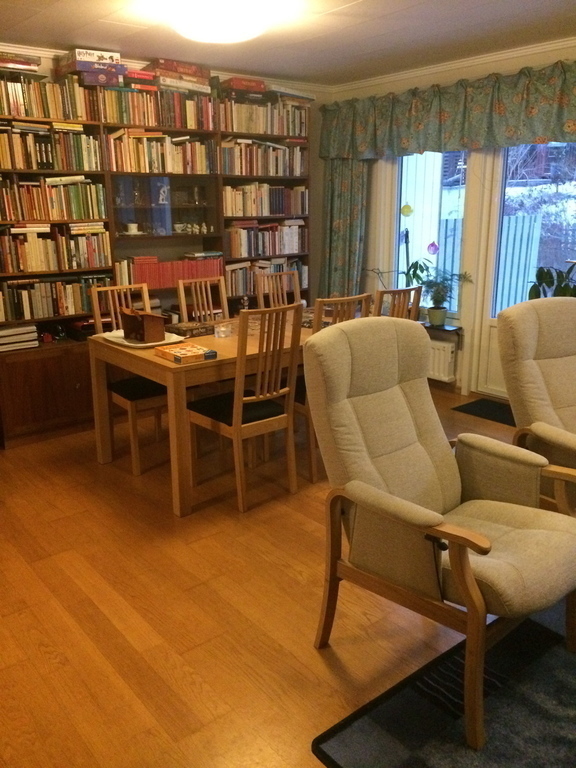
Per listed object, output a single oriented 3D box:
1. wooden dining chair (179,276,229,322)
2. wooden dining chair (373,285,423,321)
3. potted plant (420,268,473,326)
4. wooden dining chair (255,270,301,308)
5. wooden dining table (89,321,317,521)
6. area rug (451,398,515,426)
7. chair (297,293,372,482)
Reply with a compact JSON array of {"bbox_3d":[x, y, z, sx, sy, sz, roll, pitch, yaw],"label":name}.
[{"bbox_3d":[-0.395,-0.154,4.178,0.430,1.000,0.530,-13,20,-40],"label":"wooden dining chair"},{"bbox_3d":[0.480,-0.117,4.037,0.430,1.000,0.530,-12,19,-38],"label":"wooden dining chair"},{"bbox_3d":[1.244,-0.705,5.316,0.350,0.465,0.380,-13,20,-39],"label":"potted plant"},{"bbox_3d":[0.099,-0.257,4.555,0.430,1.000,0.530,-12,19,-38],"label":"wooden dining chair"},{"bbox_3d":[-0.152,0.047,3.937,1.770,0.750,0.940,-13,20,-39],"label":"wooden dining table"},{"bbox_3d":[1.609,0.217,4.706,0.430,0.012,0.690,-13,20,-39],"label":"area rug"},{"bbox_3d":[0.127,-0.014,3.659,0.430,1.000,0.530,-12,19,-38],"label":"chair"}]

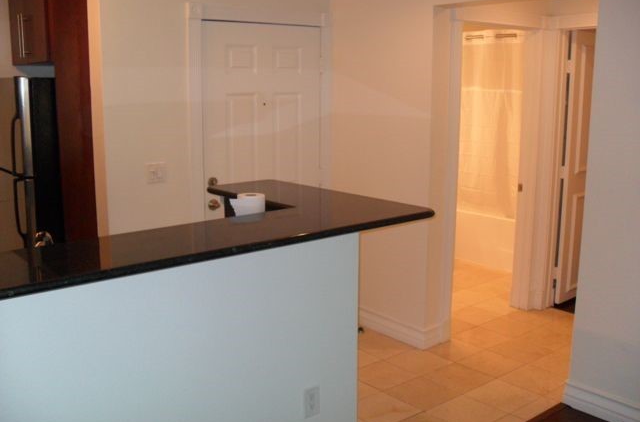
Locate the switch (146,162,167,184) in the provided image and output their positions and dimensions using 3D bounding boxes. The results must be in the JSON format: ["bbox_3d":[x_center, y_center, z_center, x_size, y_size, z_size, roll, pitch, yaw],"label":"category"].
[{"bbox_3d":[-0.934,-0.218,3.721,0.116,0.117,0.015,-9,14,-40],"label":"switch"}]

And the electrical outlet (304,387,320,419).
[{"bbox_3d":[-0.031,0.750,2.529,0.073,0.118,0.012,-9,14,-40],"label":"electrical outlet"}]

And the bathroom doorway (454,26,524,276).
[{"bbox_3d":[1.157,-0.205,4.402,0.860,2.030,0.150,-9,14,-40],"label":"bathroom doorway"}]

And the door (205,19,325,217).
[{"bbox_3d":[-0.356,-0.190,4.266,0.915,2.030,0.050,-9,14,-40],"label":"door"}]

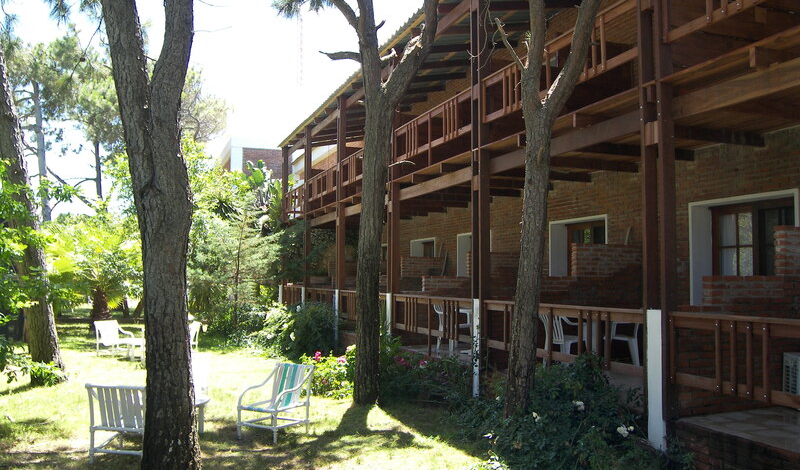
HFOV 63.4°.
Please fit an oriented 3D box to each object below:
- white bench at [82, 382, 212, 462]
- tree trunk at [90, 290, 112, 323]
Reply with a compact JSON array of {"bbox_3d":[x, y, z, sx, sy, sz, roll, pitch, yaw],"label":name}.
[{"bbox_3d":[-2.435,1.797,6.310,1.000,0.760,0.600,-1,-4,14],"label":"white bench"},{"bbox_3d":[-9.987,2.458,21.650,0.699,1.264,0.650,2,-4,-25],"label":"tree trunk"}]

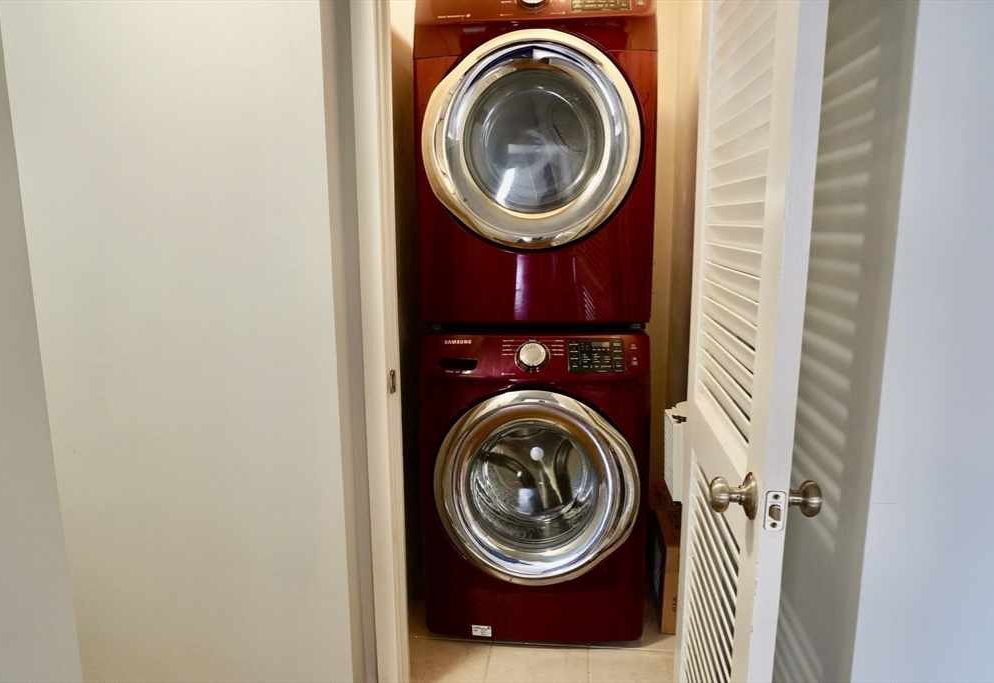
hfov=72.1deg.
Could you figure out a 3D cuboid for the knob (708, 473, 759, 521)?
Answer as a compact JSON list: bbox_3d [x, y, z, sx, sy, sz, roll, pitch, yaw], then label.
[{"bbox_3d":[0.344,0.226,1.002,0.061,0.072,0.072,1,10,6],"label":"knob"}]

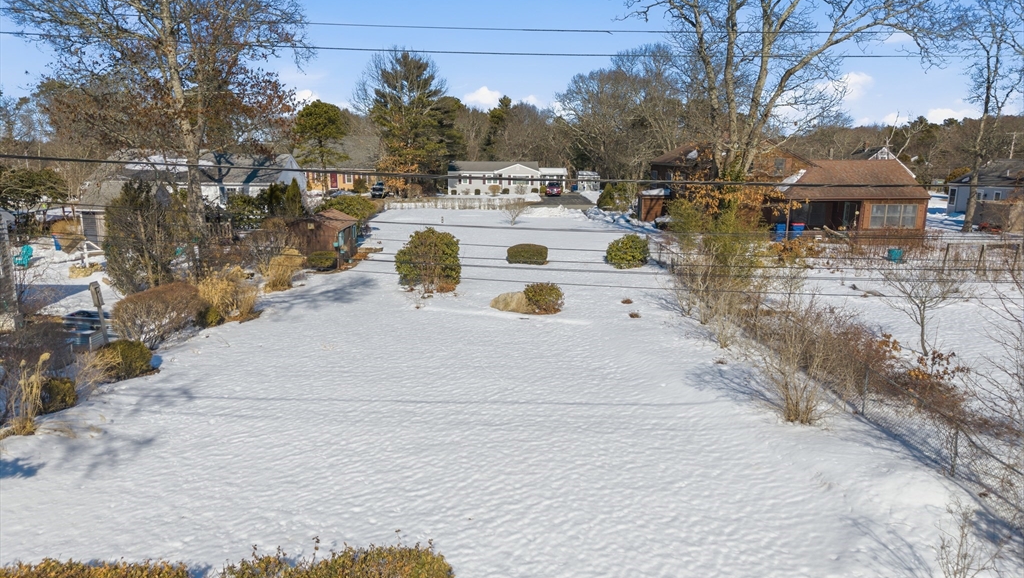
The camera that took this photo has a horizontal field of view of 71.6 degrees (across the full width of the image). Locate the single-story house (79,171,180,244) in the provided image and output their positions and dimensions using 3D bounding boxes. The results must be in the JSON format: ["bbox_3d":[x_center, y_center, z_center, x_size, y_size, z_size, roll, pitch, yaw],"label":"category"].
[{"bbox_3d":[-23.100,-4.560,43.135,3.500,4.000,5.000,1,11,4],"label":"single-story house"}]

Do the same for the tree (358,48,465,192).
[{"bbox_3d":[-12.649,-20.904,89.363,13.342,17.649,12.007,0,11,0],"label":"tree"}]

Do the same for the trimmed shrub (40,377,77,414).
[{"bbox_3d":[-10.616,2.450,16.603,0.912,0.797,0.912,0,11,0],"label":"trimmed shrub"}]

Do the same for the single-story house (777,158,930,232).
[{"bbox_3d":[21.079,-6.191,48.287,9.895,5.140,8.149,0,11,-2],"label":"single-story house"}]

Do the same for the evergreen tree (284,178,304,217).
[{"bbox_3d":[-18.388,-7.696,60.024,1.691,3.423,1.691,0,11,0],"label":"evergreen tree"}]

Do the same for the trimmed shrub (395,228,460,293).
[{"bbox_3d":[-3.611,-1.320,30.519,2.794,2.655,2.794,0,11,0],"label":"trimmed shrub"}]

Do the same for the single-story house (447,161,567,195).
[{"bbox_3d":[-0.300,-15.054,95.392,15.300,4.300,8.500,0,11,0],"label":"single-story house"}]

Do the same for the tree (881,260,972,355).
[{"bbox_3d":[12.000,0.493,20.689,2.600,2.800,2.500,0,11,0],"label":"tree"}]

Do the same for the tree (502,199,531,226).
[{"bbox_3d":[0.347,-5.946,54.686,2.157,2.115,2.157,0,11,0],"label":"tree"}]

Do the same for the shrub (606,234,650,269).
[{"bbox_3d":[5.868,-1.956,35.996,2.307,1.724,2.307,0,11,0],"label":"shrub"}]

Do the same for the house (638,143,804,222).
[{"bbox_3d":[15.600,-7.736,53.516,10.500,5.600,8.000,0,11,0],"label":"house"}]

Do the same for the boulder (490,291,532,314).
[{"bbox_3d":[0.065,0.459,26.550,1.776,0.746,1.155,0,11,0],"label":"boulder"}]

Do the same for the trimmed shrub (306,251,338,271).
[{"bbox_3d":[-9.400,-1.389,35.302,1.450,0.820,1.300,0,11,0],"label":"trimmed shrub"}]

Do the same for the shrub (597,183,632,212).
[{"bbox_3d":[9.843,-8.933,68.517,3.185,2.472,3.185,0,11,0],"label":"shrub"}]

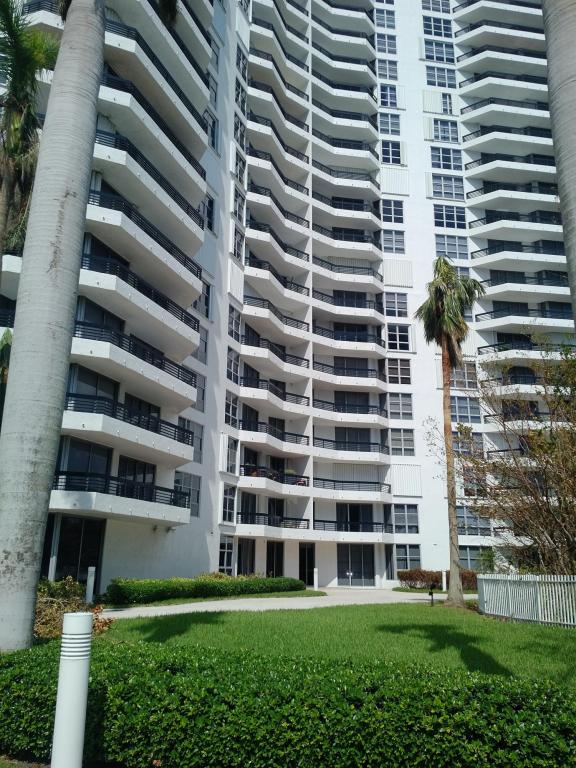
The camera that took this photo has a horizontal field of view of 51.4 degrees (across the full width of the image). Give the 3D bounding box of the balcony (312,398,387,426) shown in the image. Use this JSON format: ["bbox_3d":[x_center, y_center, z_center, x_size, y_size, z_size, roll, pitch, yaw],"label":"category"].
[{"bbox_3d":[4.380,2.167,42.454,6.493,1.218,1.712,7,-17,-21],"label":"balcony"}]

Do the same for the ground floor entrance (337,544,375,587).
[{"bbox_3d":[4.825,12.727,42.026,2.750,2.901,0.250,3,-17,-8],"label":"ground floor entrance"}]

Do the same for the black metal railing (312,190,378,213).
[{"bbox_3d":[4.779,-14.143,48.261,6.546,0.609,1.128,6,-18,-19],"label":"black metal railing"}]

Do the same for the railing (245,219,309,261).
[{"bbox_3d":[-0.500,-10.192,42.821,1.162,0.620,6.535,-14,-21,41],"label":"railing"}]

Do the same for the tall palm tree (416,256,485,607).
[{"bbox_3d":[7.148,1.399,25.090,3.012,14.908,3.012,1,-16,0],"label":"tall palm tree"}]

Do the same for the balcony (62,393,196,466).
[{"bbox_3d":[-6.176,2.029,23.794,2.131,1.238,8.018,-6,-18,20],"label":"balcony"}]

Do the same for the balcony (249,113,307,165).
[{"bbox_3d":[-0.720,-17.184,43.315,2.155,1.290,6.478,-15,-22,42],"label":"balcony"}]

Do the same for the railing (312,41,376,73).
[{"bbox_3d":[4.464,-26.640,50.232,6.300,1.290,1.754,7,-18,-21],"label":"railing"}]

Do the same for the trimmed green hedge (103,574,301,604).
[{"bbox_3d":[-3.133,9.526,28.224,1.422,0.800,12.985,-9,-19,31],"label":"trimmed green hedge"}]

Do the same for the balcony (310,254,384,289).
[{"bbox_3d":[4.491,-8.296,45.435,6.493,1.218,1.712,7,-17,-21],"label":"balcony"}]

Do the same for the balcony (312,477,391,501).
[{"bbox_3d":[4.511,7.513,42.025,6.451,1.258,2.193,5,-17,-15],"label":"balcony"}]

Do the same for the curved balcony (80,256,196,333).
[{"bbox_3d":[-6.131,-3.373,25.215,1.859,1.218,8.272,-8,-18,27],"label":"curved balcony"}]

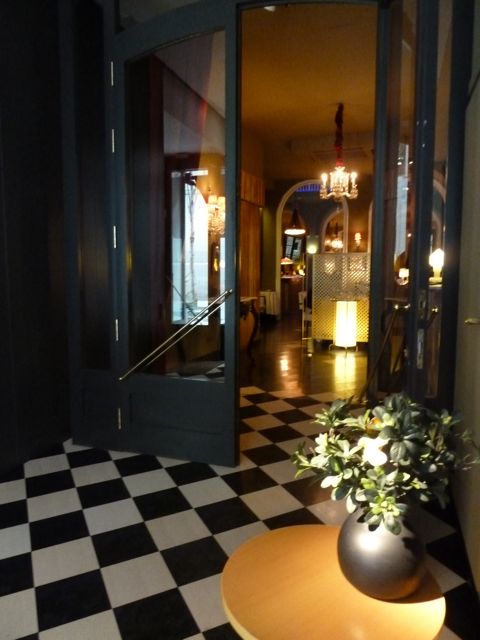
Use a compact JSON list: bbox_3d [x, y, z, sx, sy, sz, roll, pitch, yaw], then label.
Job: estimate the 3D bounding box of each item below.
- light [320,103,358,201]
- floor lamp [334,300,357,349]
[{"bbox_3d":[1.528,-2.573,7.100,0.580,1.430,0.580,-1,9,0],"label":"light"},{"bbox_3d":[1.557,0.092,6.820,0.350,0.750,0.350,-1,9,0],"label":"floor lamp"}]

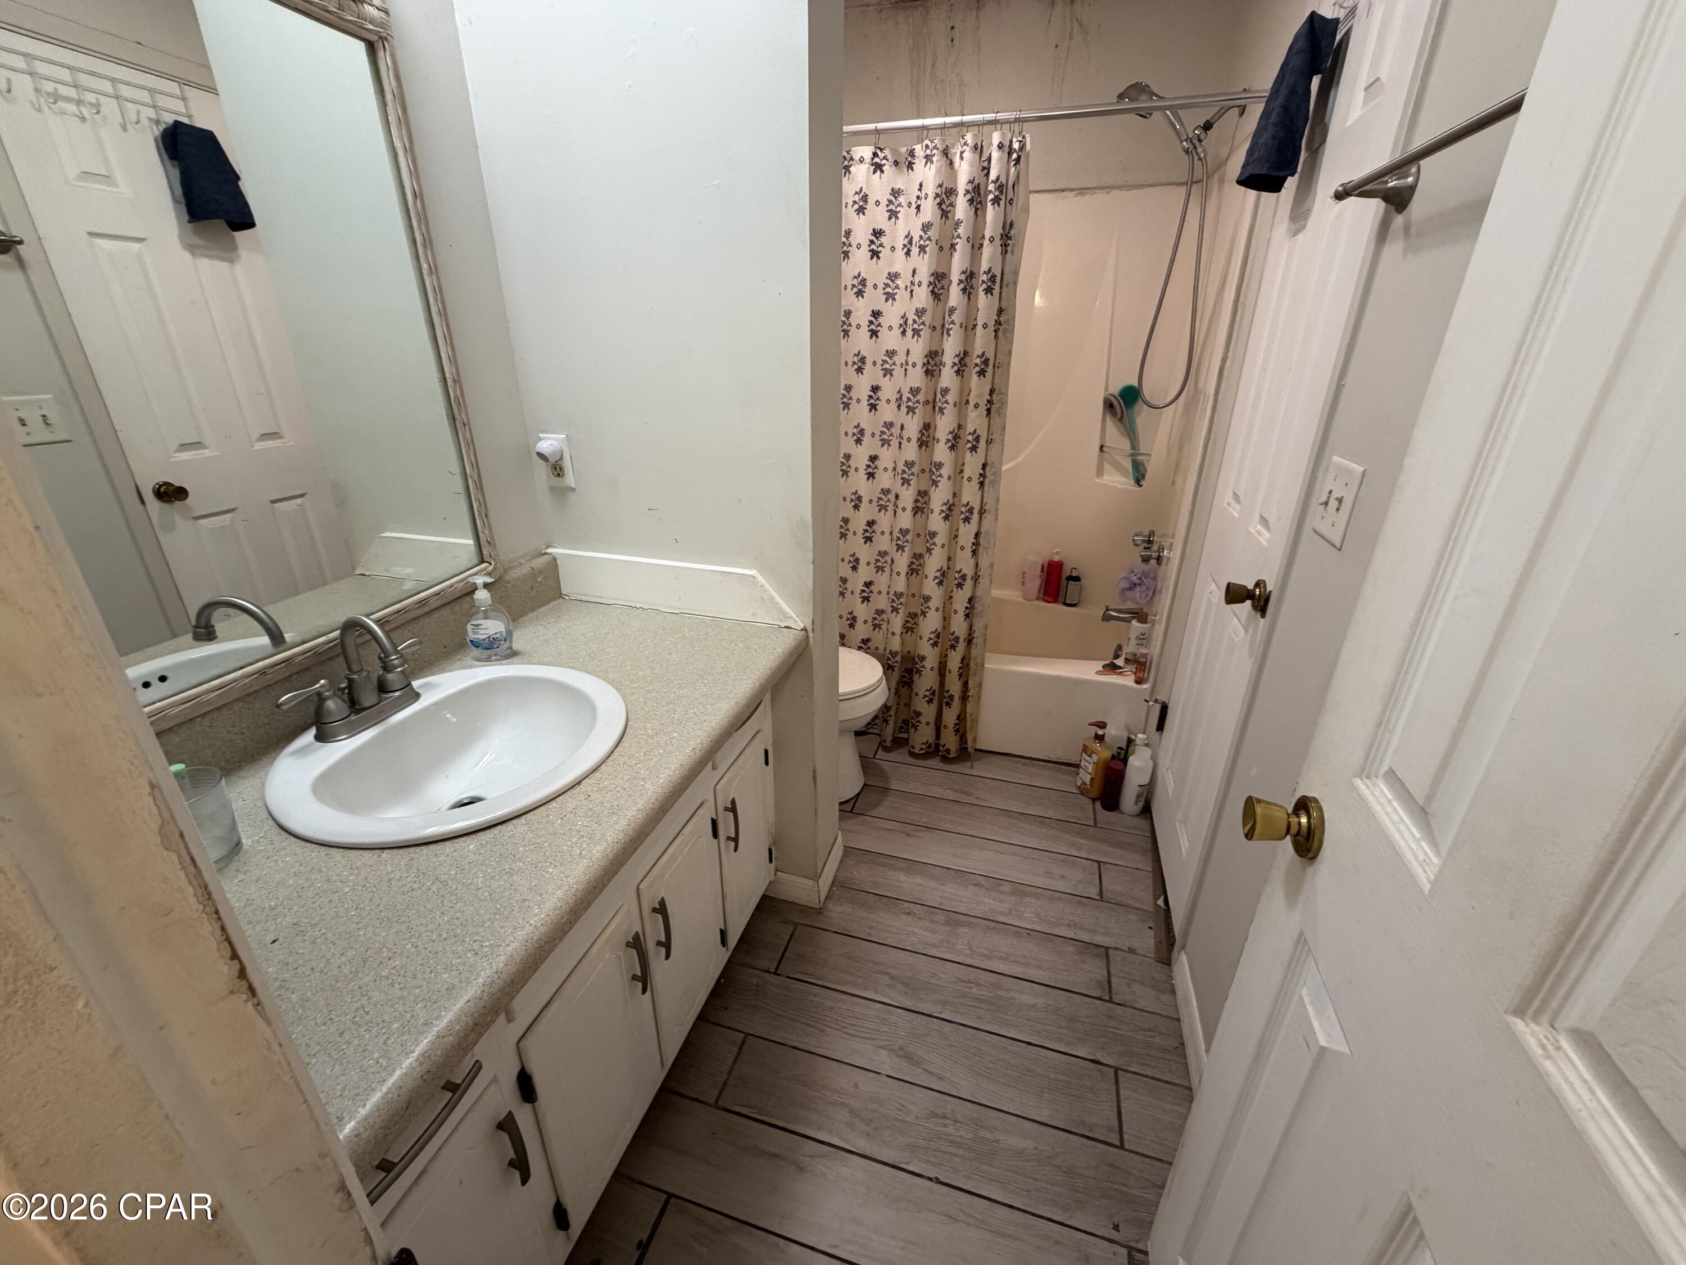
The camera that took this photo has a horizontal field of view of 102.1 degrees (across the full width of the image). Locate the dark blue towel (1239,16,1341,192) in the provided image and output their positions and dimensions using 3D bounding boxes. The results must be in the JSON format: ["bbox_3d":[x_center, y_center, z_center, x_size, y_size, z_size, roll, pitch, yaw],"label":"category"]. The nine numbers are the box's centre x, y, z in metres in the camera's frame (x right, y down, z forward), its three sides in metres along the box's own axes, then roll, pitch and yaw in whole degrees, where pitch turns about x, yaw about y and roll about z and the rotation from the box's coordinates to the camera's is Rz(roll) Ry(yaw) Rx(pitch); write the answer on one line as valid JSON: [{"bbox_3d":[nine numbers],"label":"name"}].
[{"bbox_3d":[0.851,-1.014,1.311,0.115,0.250,0.170,7,24,15],"label":"dark blue towel"}]

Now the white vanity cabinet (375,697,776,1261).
[{"bbox_3d":[-0.585,0.538,1.210,0.572,0.732,1.148,7,25,15],"label":"white vanity cabinet"}]

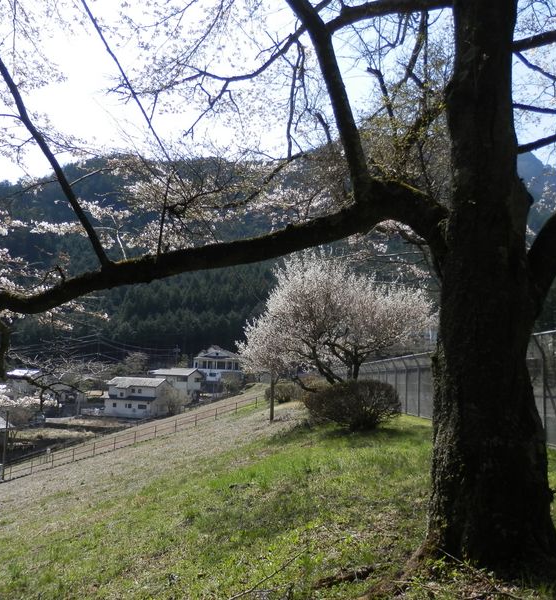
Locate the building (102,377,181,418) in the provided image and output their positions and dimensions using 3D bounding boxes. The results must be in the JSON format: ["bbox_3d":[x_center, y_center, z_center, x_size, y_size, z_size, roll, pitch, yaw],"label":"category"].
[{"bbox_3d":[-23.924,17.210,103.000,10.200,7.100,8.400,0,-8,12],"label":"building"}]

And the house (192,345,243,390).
[{"bbox_3d":[-13.111,15.478,133.000,11.500,10.200,9.000,1,-8,0],"label":"house"}]

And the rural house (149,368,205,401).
[{"bbox_3d":[-20.845,17.487,120.000,9.400,6.900,7.400,-1,-8,16],"label":"rural house"}]

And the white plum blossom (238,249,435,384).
[{"bbox_3d":[2.157,1.320,21.300,6.900,5.900,6.200,1,-8,0],"label":"white plum blossom"}]

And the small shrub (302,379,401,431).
[{"bbox_3d":[2.266,3.304,18.600,3.050,1.600,2.750,1,-8,0],"label":"small shrub"}]

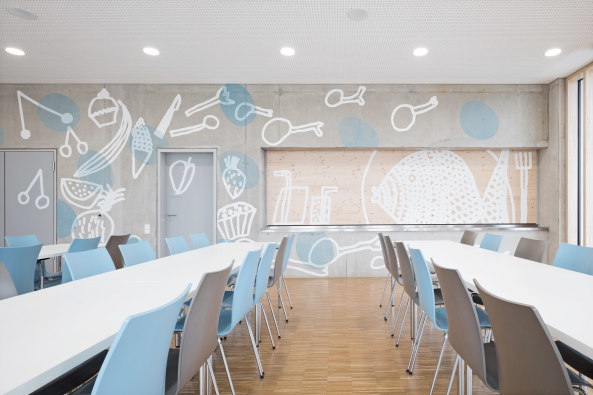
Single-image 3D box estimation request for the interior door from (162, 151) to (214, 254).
[{"bbox_3d":[-1.780,0.280,4.900,0.870,2.070,0.100,0,-1,0],"label":"interior door"}]

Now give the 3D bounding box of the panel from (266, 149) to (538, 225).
[{"bbox_3d":[1.820,-0.180,5.030,4.620,1.270,0.080,0,-1,0],"label":"panel"}]

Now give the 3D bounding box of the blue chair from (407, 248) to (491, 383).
[{"bbox_3d":[0.983,0.751,1.830,0.500,0.860,0.460,0,-1,3],"label":"blue chair"}]

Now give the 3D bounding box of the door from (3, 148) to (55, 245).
[{"bbox_3d":[-4.340,0.277,4.830,0.830,2.070,0.100,0,-1,0],"label":"door"}]

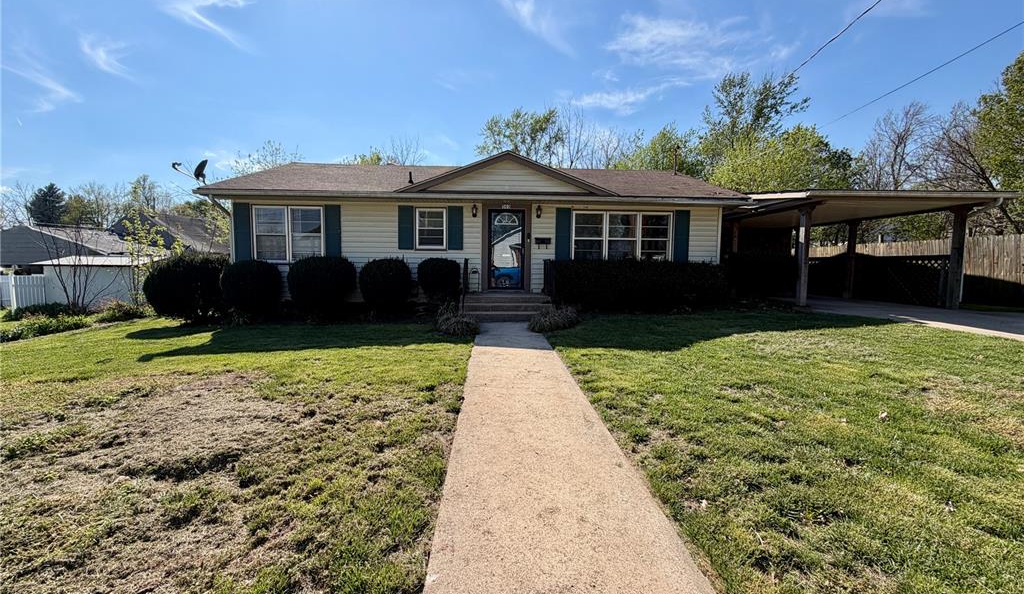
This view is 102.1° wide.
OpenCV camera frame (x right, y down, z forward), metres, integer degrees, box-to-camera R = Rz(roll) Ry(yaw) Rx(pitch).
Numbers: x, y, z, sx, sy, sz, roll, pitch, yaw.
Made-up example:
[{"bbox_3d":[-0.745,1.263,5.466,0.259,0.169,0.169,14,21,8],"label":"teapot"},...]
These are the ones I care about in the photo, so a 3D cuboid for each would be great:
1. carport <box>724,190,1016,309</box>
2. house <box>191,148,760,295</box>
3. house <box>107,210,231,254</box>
[{"bbox_3d":[9.554,-1.421,13.722,5.450,2.950,7.000,0,5,-3],"label":"carport"},{"bbox_3d":[-0.892,-2.289,14.458,13.250,4.650,9.150,0,5,-3],"label":"house"},{"bbox_3d":[-26.316,-3.656,31.786,8.600,5.300,8.500,0,5,-3],"label":"house"}]

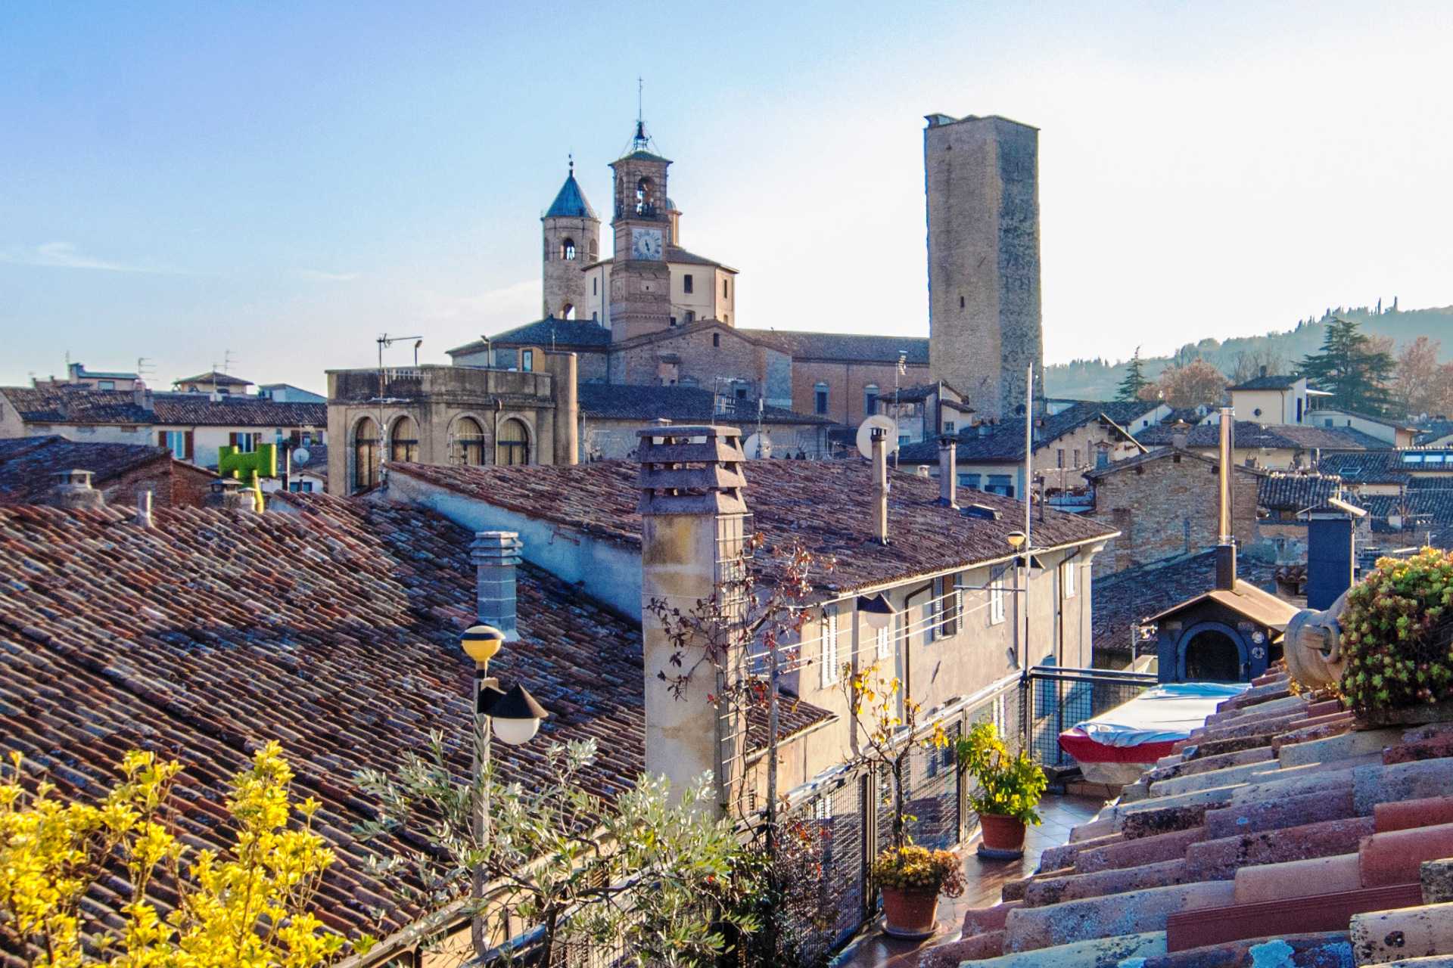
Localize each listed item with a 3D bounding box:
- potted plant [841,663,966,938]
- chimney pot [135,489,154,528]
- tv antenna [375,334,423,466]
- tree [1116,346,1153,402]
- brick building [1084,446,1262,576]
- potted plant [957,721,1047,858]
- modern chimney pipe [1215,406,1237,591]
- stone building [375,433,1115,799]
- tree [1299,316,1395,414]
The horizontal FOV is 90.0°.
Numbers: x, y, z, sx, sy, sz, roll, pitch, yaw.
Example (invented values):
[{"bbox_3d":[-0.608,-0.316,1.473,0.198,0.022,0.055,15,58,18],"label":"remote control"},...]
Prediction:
[{"bbox_3d":[1.186,2.113,4.880,0.820,1.800,0.750,0,1,0],"label":"potted plant"},{"bbox_3d":[-8.578,0.368,10.700,0.240,0.550,0.240,0,1,0],"label":"chimney pot"},{"bbox_3d":[-7.169,-1.852,15.900,1.000,2.900,0.500,0,1,17],"label":"tv antenna"},{"bbox_3d":[50.422,-5.346,90.000,6.000,22.000,6.000,0,1,0],"label":"tree"},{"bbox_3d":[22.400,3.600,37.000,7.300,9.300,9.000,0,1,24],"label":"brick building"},{"bbox_3d":[2.203,2.439,5.800,0.700,1.060,0.680,0,1,0],"label":"potted plant"},{"bbox_3d":[5.054,0.149,7.350,0.200,1.880,0.200,0,1,0],"label":"modern chimney pipe"},{"bbox_3d":[1.800,4.500,20.400,11.500,10.000,18.500,1,1,43],"label":"stone building"},{"bbox_3d":[72.726,-5.315,85.000,12.500,24.000,12.500,0,1,0],"label":"tree"}]

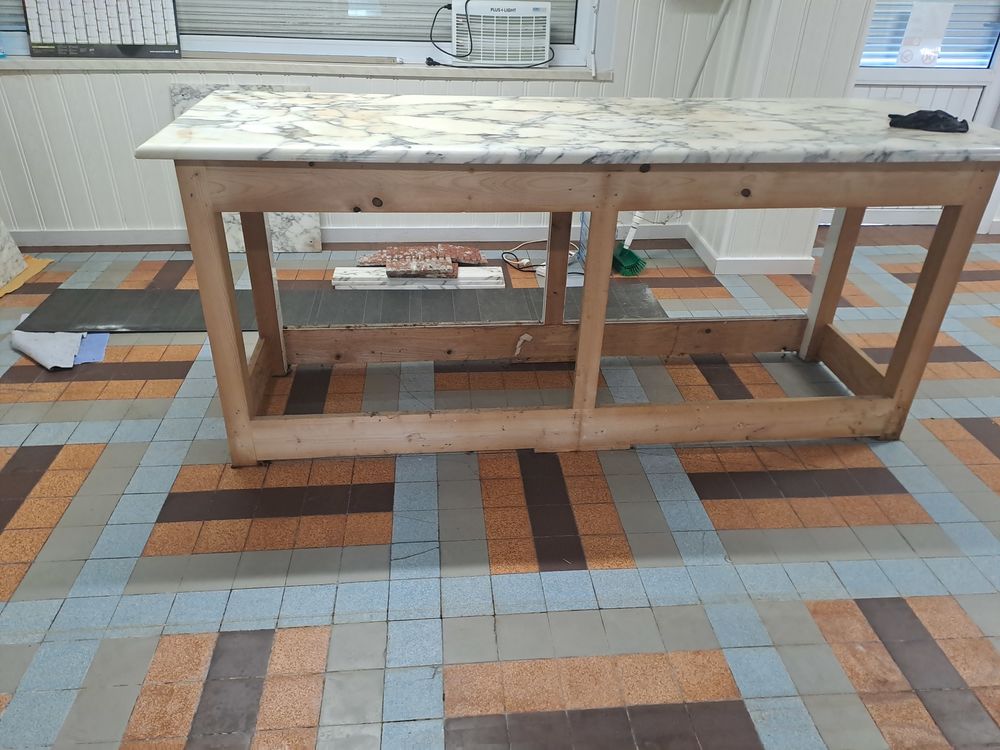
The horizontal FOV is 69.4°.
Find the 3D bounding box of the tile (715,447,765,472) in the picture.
[{"bbox_3d":[0.737,0.263,2.222,0.122,0.010,0.122,-1,31,-5],"label":"tile"}]

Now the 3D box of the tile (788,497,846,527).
[{"bbox_3d":[0.862,0.377,1.966,0.119,0.012,0.119,-1,31,-5],"label":"tile"}]

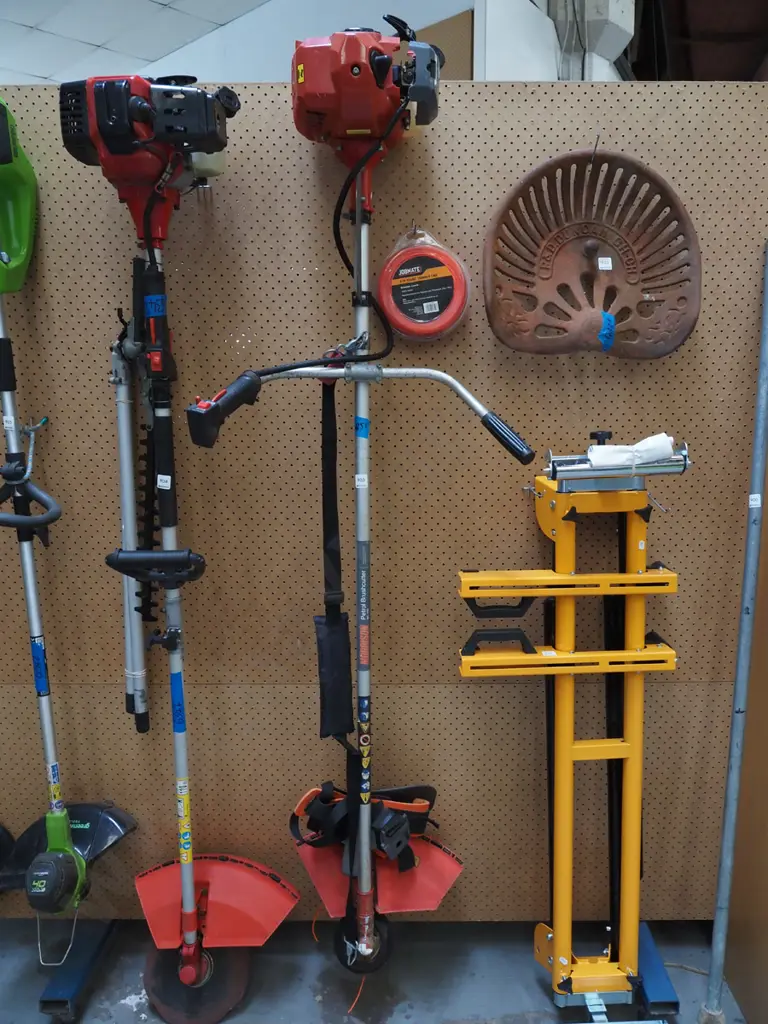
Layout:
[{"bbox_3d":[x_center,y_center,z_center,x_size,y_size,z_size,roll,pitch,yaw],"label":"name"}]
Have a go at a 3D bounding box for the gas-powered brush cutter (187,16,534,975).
[{"bbox_3d":[-0.037,0.111,1.508,0.615,1.945,0.276,0,12,1],"label":"gas-powered brush cutter"}]

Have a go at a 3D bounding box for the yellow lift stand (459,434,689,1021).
[{"bbox_3d":[0.351,0.451,1.520,0.412,1.212,0.293,-1,7,-2],"label":"yellow lift stand"}]

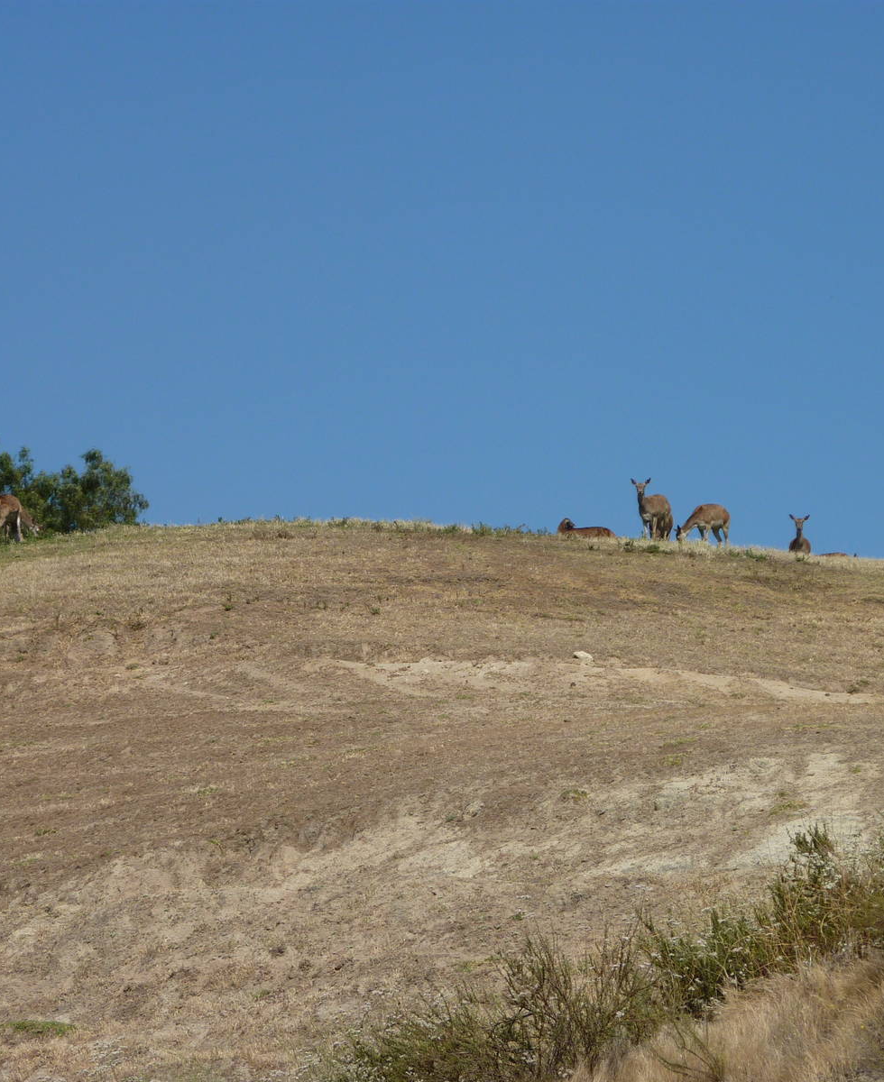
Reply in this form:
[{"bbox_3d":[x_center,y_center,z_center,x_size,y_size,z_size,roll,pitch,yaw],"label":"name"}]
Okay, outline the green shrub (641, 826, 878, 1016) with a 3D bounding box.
[{"bbox_3d":[2.216,2.649,46.000,1.650,1.300,1.300,0,-6,0],"label":"green shrub"}]

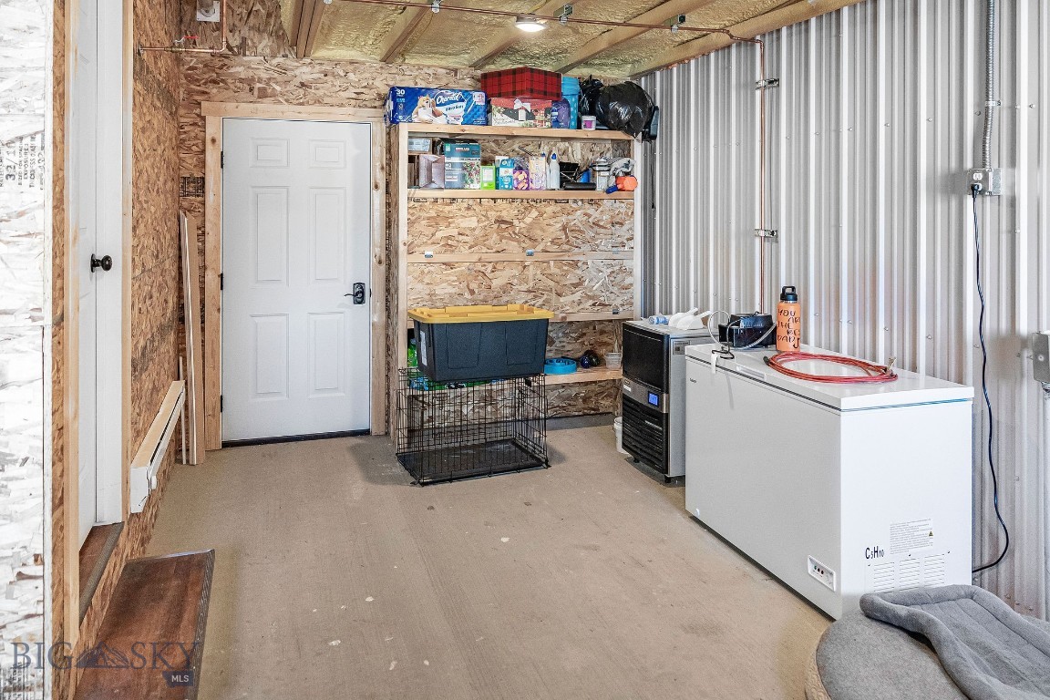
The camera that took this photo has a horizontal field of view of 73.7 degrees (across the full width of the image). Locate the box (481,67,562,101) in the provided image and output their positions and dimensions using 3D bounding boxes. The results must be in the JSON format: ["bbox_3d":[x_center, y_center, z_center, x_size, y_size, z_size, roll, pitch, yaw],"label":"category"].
[{"bbox_3d":[-0.020,-1.690,4.540,0.360,0.190,0.310,5,9,38],"label":"box"}]

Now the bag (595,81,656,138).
[{"bbox_3d":[0.655,-1.570,4.560,0.380,0.350,0.350,-2,7,-18],"label":"bag"}]

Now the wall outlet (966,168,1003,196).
[{"bbox_3d":[1.770,-0.650,2.710,0.055,0.105,0.105,-3,8,-22],"label":"wall outlet"}]

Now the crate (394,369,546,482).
[{"bbox_3d":[-0.315,0.400,4.120,0.760,0.530,0.510,-3,8,-22],"label":"crate"}]

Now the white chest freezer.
[{"bbox_3d":[1.200,0.470,2.970,0.570,0.820,0.970,-2,7,-19],"label":"white chest freezer"}]

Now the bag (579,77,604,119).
[{"bbox_3d":[0.460,-1.670,4.640,0.230,0.290,0.260,-2,7,-18],"label":"bag"}]

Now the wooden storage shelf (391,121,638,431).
[{"bbox_3d":[-0.050,-0.400,4.600,1.580,1.960,0.400,-2,7,-18],"label":"wooden storage shelf"}]

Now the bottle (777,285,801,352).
[{"bbox_3d":[1.180,-0.142,3.130,0.104,0.295,0.104,3,7,21],"label":"bottle"}]

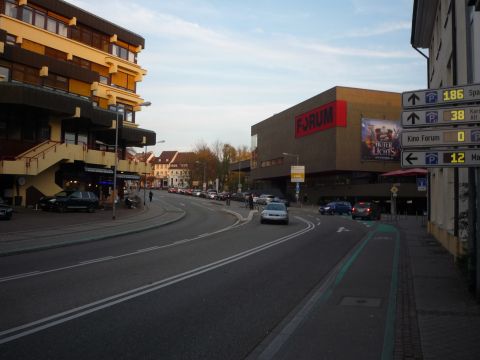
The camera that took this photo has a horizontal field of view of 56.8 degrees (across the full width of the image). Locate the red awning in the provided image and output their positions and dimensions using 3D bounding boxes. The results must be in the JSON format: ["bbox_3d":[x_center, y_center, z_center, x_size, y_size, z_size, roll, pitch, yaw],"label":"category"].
[{"bbox_3d":[11.200,-0.537,27.200,3.700,0.550,3.700,1,-3,-10],"label":"red awning"}]

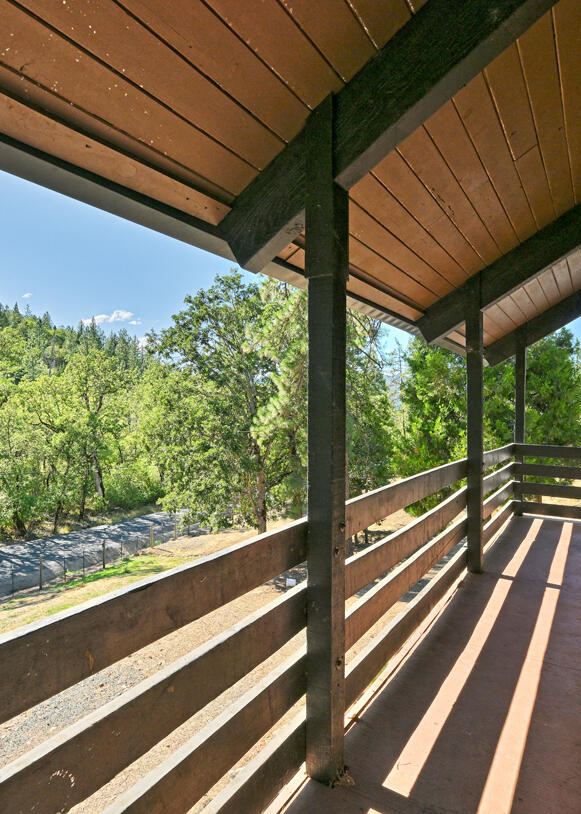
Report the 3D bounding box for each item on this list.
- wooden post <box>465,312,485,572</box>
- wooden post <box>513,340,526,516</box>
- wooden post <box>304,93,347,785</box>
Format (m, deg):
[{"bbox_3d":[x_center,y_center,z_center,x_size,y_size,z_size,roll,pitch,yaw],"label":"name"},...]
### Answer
[{"bbox_3d":[1.447,0.216,3.720,0.100,2.140,0.100,-1,-1,33],"label":"wooden post"},{"bbox_3d":[2.833,0.231,5.870,0.100,2.210,0.100,-1,-1,33],"label":"wooden post"},{"bbox_3d":[0.125,0.110,1.660,0.100,2.320,0.110,-1,-1,33],"label":"wooden post"}]

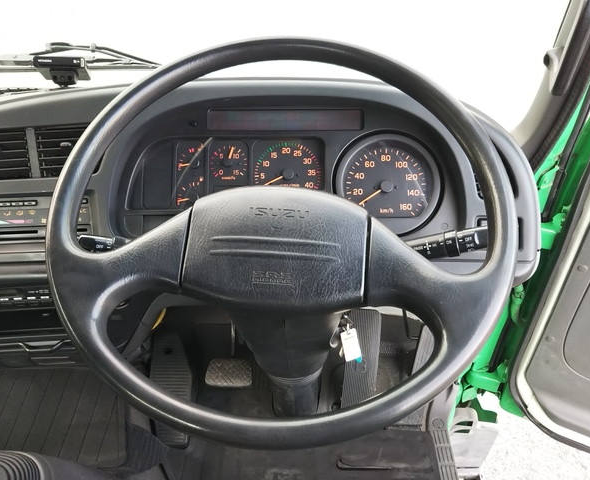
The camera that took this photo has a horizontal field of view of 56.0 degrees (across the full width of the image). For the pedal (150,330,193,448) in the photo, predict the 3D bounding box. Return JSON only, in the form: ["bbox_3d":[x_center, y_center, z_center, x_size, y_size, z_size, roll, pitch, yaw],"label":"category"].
[{"bbox_3d":[-0.236,0.282,1.060,0.077,0.035,0.215,-3,81,0],"label":"pedal"}]

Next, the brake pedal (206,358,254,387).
[{"bbox_3d":[-0.119,0.243,1.010,0.085,0.054,0.025,0,-2,0],"label":"brake pedal"}]

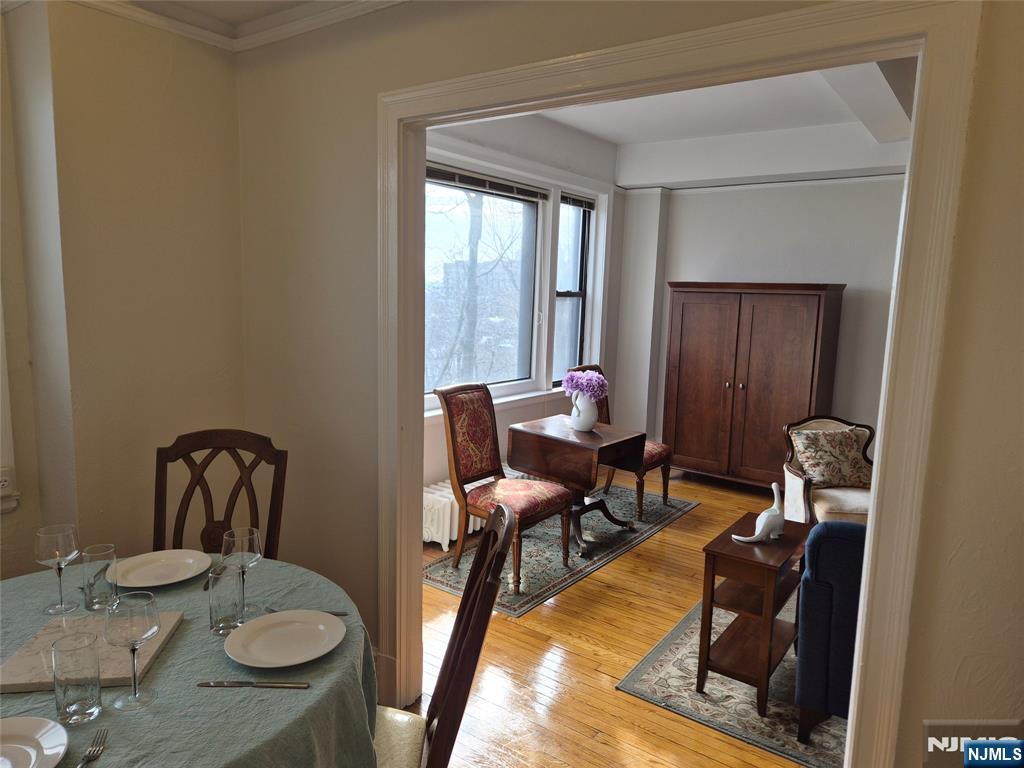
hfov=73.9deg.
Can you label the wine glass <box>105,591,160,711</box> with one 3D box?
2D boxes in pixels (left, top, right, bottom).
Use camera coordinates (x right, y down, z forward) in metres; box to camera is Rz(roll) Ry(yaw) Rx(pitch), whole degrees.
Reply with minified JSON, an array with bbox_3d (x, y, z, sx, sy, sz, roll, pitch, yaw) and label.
[{"bbox_3d":[-0.765,0.541,1.378,0.098,0.212,0.098,1,8,0],"label":"wine glass"}]

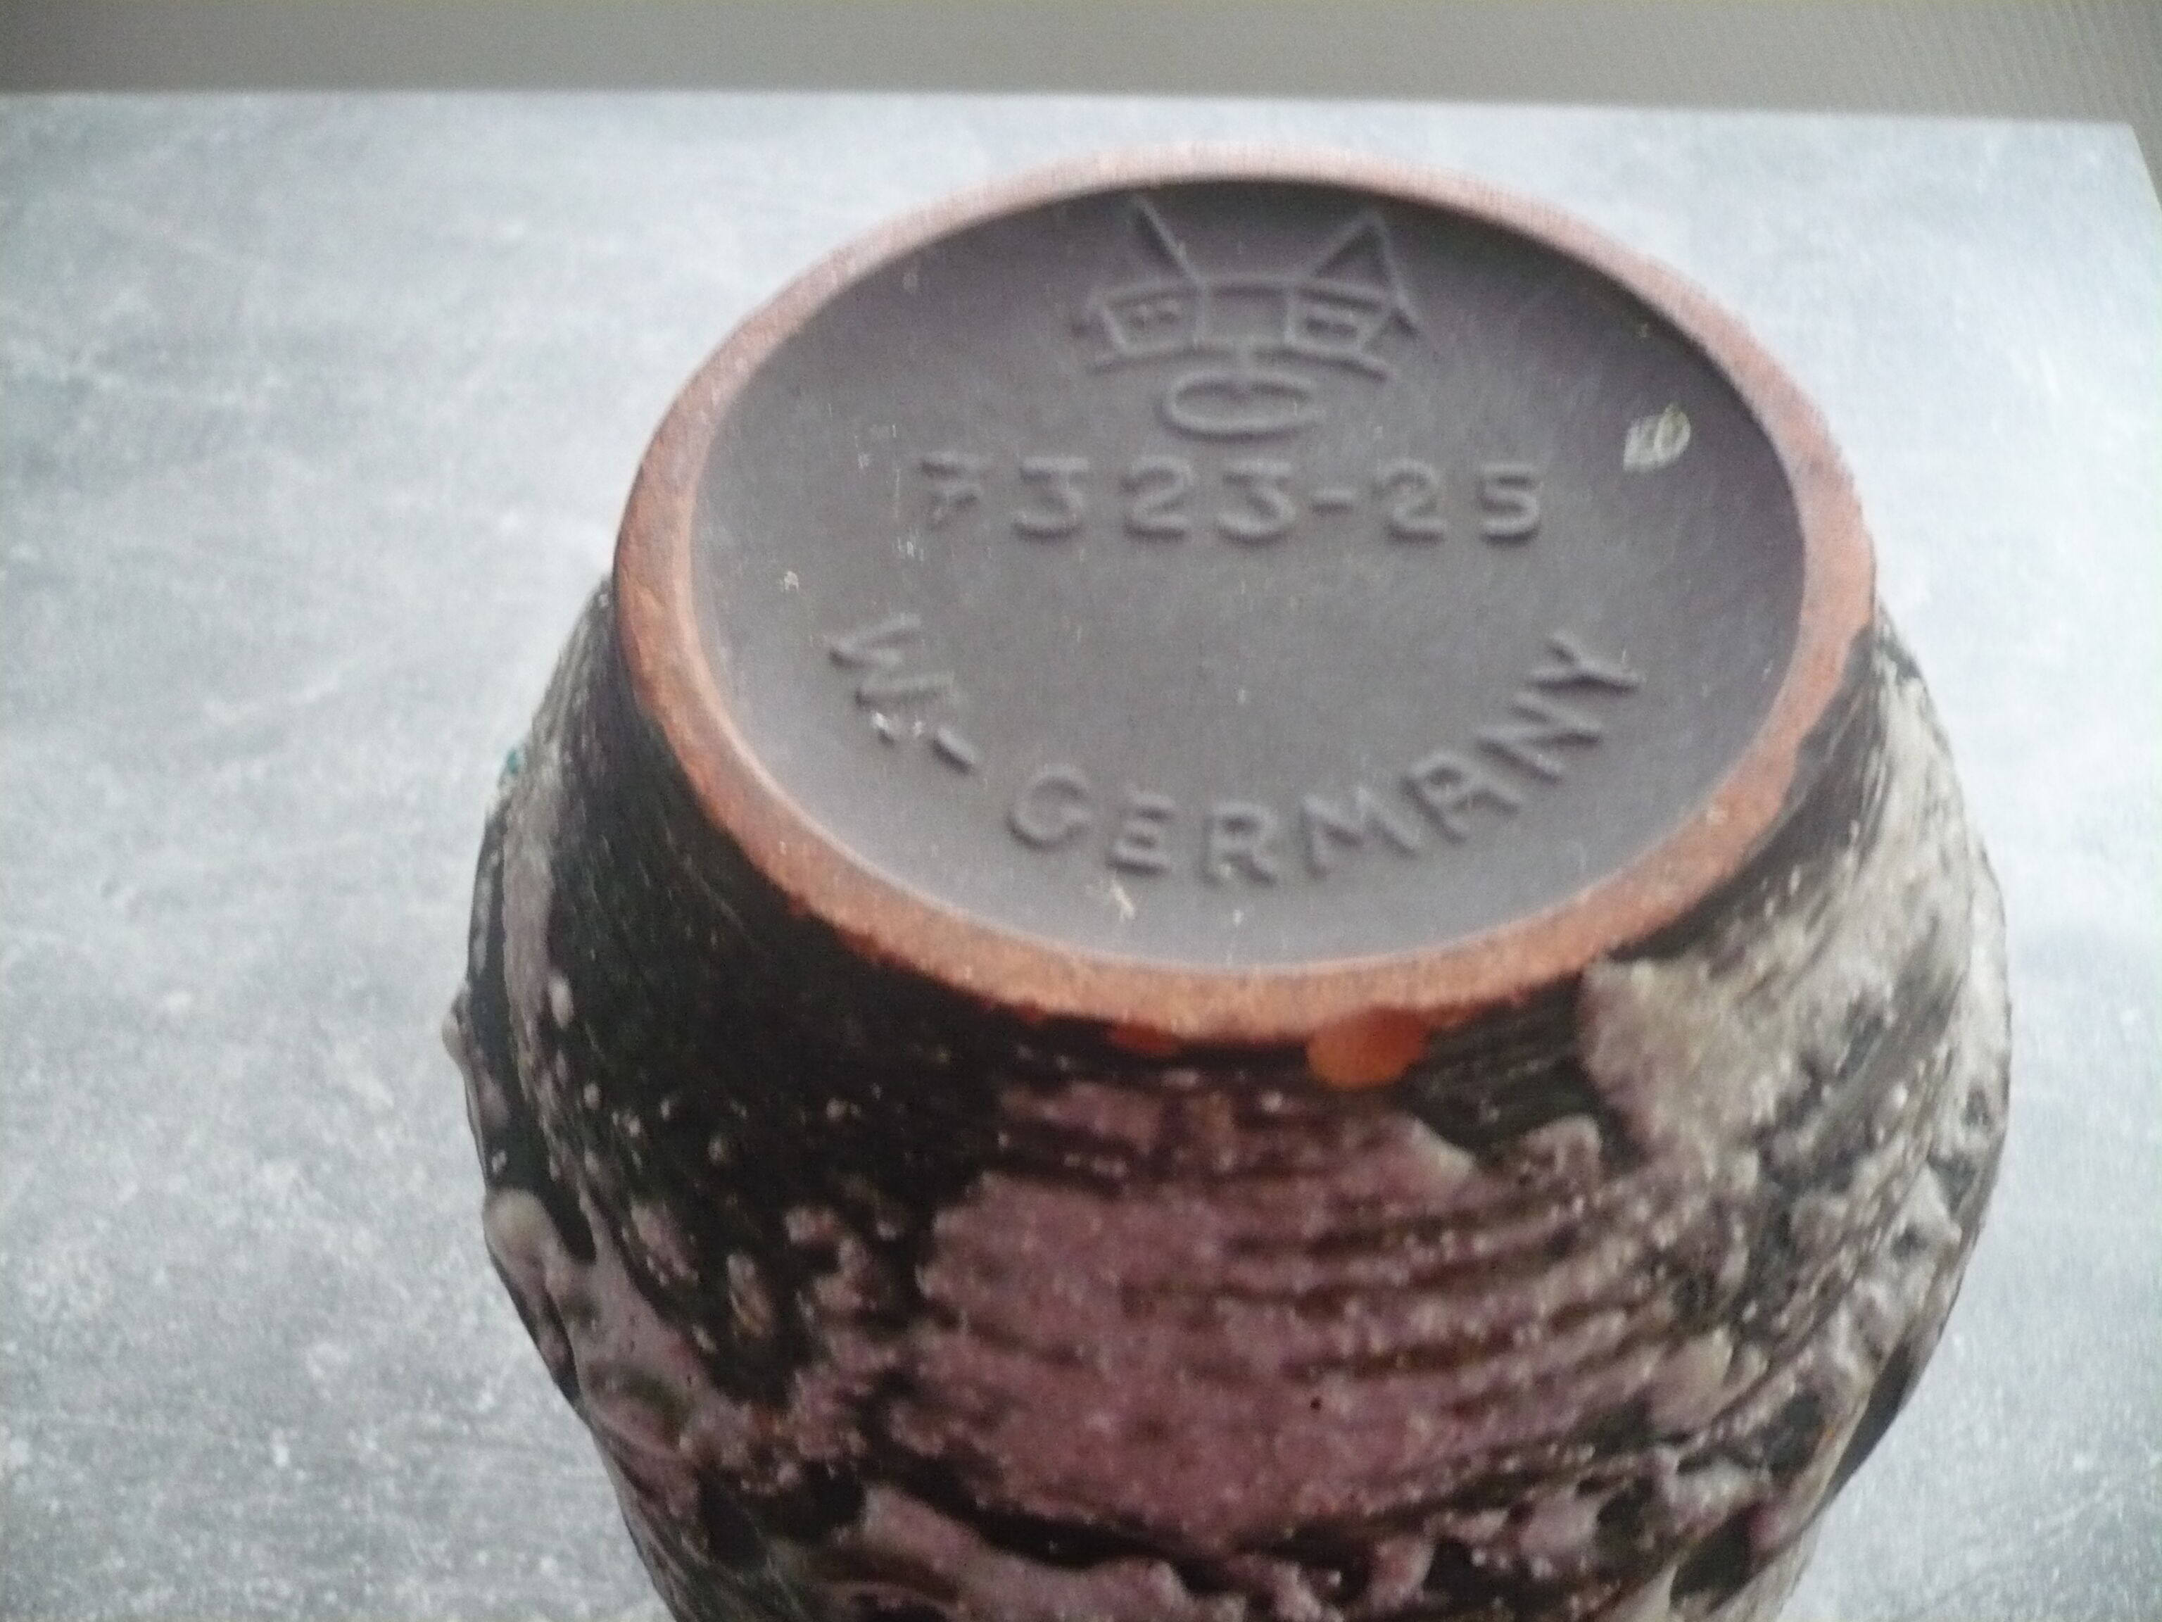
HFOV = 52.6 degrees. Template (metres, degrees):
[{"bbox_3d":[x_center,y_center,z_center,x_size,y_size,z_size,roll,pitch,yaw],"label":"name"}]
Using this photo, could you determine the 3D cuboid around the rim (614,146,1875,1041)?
[{"bbox_3d":[0.011,-0.019,0.155,0.086,0.008,0.086,-3,52,0],"label":"rim"}]

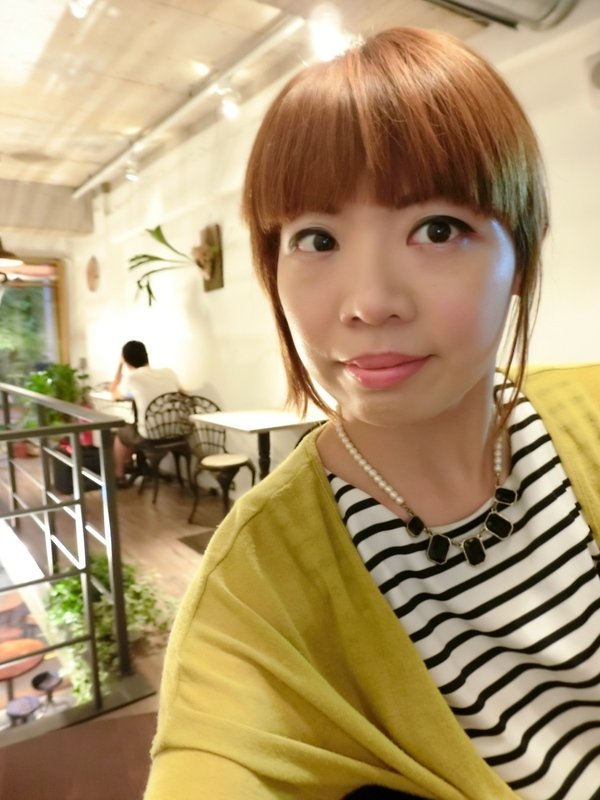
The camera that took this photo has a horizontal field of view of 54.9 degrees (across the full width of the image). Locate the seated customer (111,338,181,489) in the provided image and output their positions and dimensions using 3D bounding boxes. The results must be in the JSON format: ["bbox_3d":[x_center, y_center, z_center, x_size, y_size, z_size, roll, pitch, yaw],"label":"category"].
[{"bbox_3d":[-1.297,0.137,4.893,0.500,1.260,0.800,-7,8,-35],"label":"seated customer"}]

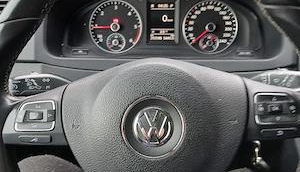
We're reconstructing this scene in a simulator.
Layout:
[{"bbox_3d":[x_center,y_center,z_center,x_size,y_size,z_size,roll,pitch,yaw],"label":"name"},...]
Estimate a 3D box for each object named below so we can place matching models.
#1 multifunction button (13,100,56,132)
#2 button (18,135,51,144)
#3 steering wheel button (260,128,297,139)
[{"bbox_3d":[-0.124,0.033,0.324,0.042,0.033,0.010,-2,2,3],"label":"multifunction button"},{"bbox_3d":[-0.124,0.058,0.325,0.034,0.009,0.007,-2,10,3],"label":"button"},{"bbox_3d":[0.134,0.049,0.311,0.036,0.009,0.007,-2,10,3],"label":"steering wheel button"}]

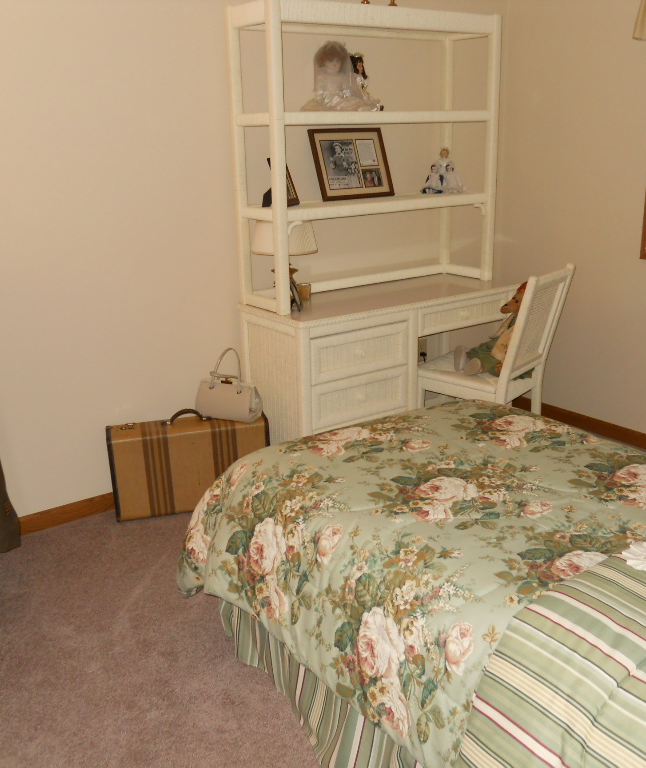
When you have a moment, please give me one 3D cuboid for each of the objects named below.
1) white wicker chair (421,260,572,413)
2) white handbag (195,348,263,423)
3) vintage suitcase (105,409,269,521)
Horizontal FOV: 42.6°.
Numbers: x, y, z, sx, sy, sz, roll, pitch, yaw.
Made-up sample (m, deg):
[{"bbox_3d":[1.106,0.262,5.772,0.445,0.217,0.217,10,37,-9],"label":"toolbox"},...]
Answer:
[{"bbox_3d":[0.731,-0.065,3.683,0.590,0.915,0.440,12,21,37],"label":"white wicker chair"},{"bbox_3d":[-0.389,-0.008,3.451,0.270,0.303,0.120,6,18,22],"label":"white handbag"},{"bbox_3d":[-0.548,0.311,3.435,0.641,0.400,0.160,-6,17,-14],"label":"vintage suitcase"}]

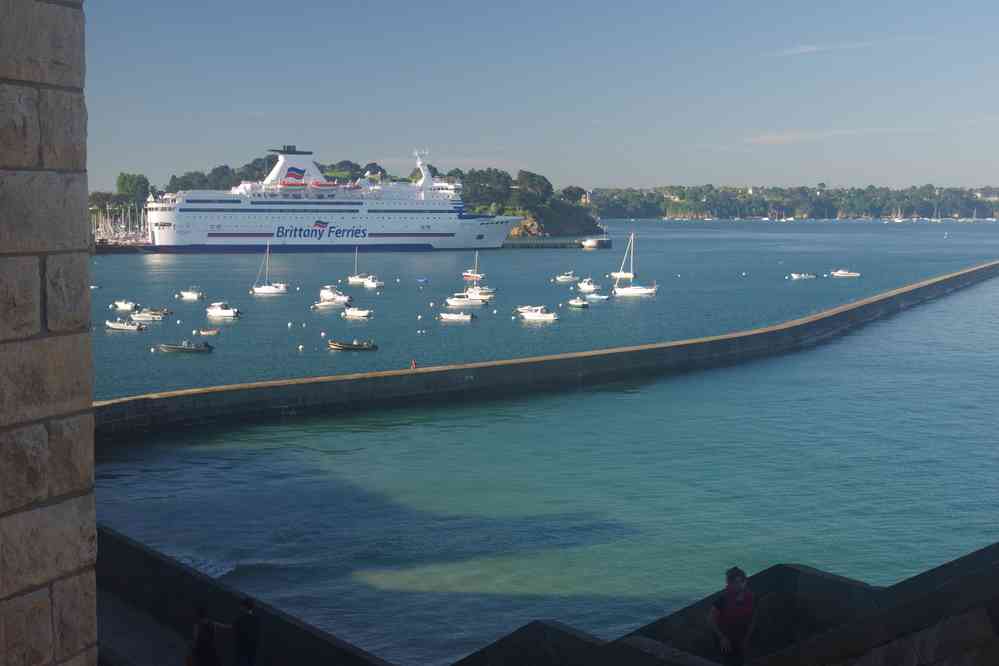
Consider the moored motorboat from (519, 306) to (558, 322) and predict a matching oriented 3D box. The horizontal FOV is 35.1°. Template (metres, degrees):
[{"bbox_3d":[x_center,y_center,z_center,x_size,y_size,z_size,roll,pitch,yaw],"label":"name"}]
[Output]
[{"bbox_3d":[5.830,-2.895,232.689,5.666,1.965,2.200,0,4,0],"label":"moored motorboat"}]

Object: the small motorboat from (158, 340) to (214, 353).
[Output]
[{"bbox_3d":[-35.482,1.452,180.073,6.158,1.292,2.200,0,4,3],"label":"small motorboat"}]

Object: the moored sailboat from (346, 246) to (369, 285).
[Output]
[{"bbox_3d":[-31.140,-14.960,349.360,5.200,8.160,2.000,2,5,20],"label":"moored sailboat"}]

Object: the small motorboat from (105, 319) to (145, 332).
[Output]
[{"bbox_3d":[-51.730,-1.120,218.500,5.500,1.410,2.000,2,5,18],"label":"small motorboat"}]

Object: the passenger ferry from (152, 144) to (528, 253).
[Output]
[{"bbox_3d":[-59.136,-52.858,626.176,152.000,40.000,26.000,-2,5,-29],"label":"passenger ferry"}]

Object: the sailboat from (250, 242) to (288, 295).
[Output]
[{"bbox_3d":[-44.180,-12.500,305.890,6.600,10.310,2.400,1,5,8],"label":"sailboat"}]

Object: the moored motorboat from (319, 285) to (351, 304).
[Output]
[{"bbox_3d":[-29.120,-6.890,280.710,6.400,3.320,2.400,4,6,38],"label":"moored motorboat"}]

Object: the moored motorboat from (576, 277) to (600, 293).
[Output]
[{"bbox_3d":[18.120,-9.760,321.140,4.900,2.900,2.000,2,5,20],"label":"moored motorboat"}]

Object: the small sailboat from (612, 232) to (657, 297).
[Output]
[{"bbox_3d":[25.782,-13.149,300.891,8.511,11.884,2.800,0,4,-5],"label":"small sailboat"}]

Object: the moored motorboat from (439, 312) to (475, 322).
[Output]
[{"bbox_3d":[-6.500,-2.630,242.140,5.400,1.210,2.000,1,5,10],"label":"moored motorboat"}]

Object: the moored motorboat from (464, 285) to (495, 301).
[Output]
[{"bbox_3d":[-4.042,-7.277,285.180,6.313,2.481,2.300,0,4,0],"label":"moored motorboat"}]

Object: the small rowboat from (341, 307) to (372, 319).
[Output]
[{"bbox_3d":[-21.142,-3.126,237.803,4.443,1.500,1.750,0,4,3],"label":"small rowboat"}]

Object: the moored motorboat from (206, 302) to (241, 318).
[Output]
[{"bbox_3d":[-42.790,-3.620,245.180,5.400,2.340,2.100,3,5,30],"label":"moored motorboat"}]

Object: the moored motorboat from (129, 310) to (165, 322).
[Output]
[{"bbox_3d":[-51.032,-2.522,230.024,4.734,1.363,1.900,0,4,3],"label":"moored motorboat"}]

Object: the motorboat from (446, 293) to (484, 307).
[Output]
[{"bbox_3d":[-5.558,-5.847,269.654,6.660,2.040,2.300,0,4,3],"label":"motorboat"}]

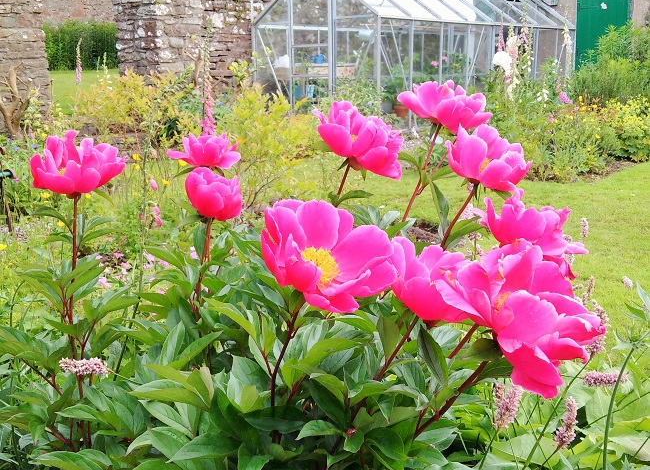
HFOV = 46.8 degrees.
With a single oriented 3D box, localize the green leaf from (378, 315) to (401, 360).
[{"bbox_3d":[0.082,0.131,0.960,0.029,0.056,0.022,-1,13,0],"label":"green leaf"}]

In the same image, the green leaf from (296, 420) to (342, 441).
[{"bbox_3d":[-0.007,0.239,0.920,0.058,0.022,0.030,-9,14,-15],"label":"green leaf"}]

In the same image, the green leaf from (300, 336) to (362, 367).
[{"bbox_3d":[0.009,0.143,0.920,0.072,0.030,0.045,-1,13,0],"label":"green leaf"}]

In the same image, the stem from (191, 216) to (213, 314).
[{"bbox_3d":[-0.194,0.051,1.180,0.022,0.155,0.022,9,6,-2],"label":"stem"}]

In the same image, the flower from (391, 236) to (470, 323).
[{"bbox_3d":[0.140,0.058,0.980,0.108,0.105,0.105,-2,13,-6],"label":"flower"}]

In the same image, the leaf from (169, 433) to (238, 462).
[{"bbox_3d":[-0.139,0.243,0.860,0.082,0.028,0.050,-1,13,0],"label":"leaf"}]

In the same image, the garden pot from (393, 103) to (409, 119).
[{"bbox_3d":[0.933,-1.490,9.100,0.205,0.190,0.205,-1,13,0],"label":"garden pot"}]

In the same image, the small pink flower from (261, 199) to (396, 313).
[{"bbox_3d":[0.005,0.025,0.900,0.150,0.118,0.115,-4,13,-14],"label":"small pink flower"}]

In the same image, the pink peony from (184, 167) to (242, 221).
[{"bbox_3d":[-0.175,-0.065,1.180,0.091,0.082,0.090,-1,13,0],"label":"pink peony"}]

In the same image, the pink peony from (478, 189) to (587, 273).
[{"bbox_3d":[0.280,-0.006,1.020,0.138,0.105,0.115,2,13,11],"label":"pink peony"}]

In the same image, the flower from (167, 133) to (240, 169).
[{"bbox_3d":[-0.199,-0.138,1.230,0.118,0.058,0.115,-1,13,0],"label":"flower"}]

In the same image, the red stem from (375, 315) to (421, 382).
[{"bbox_3d":[0.093,0.145,0.960,0.009,0.108,0.009,36,-11,0],"label":"red stem"}]

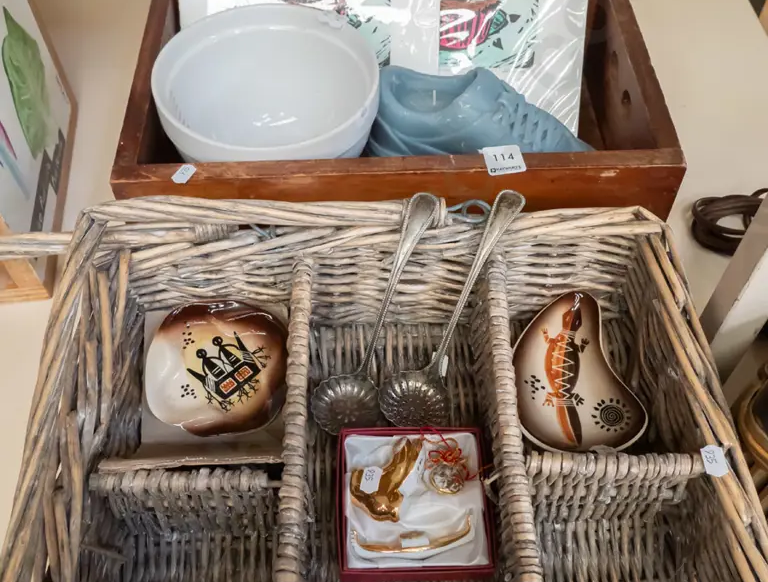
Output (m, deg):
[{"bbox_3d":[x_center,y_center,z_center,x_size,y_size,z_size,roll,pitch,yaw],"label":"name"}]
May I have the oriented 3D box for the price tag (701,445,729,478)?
[{"bbox_3d":[0.191,0.098,0.478,0.013,0.001,0.019,-2,54,-1],"label":"price tag"}]

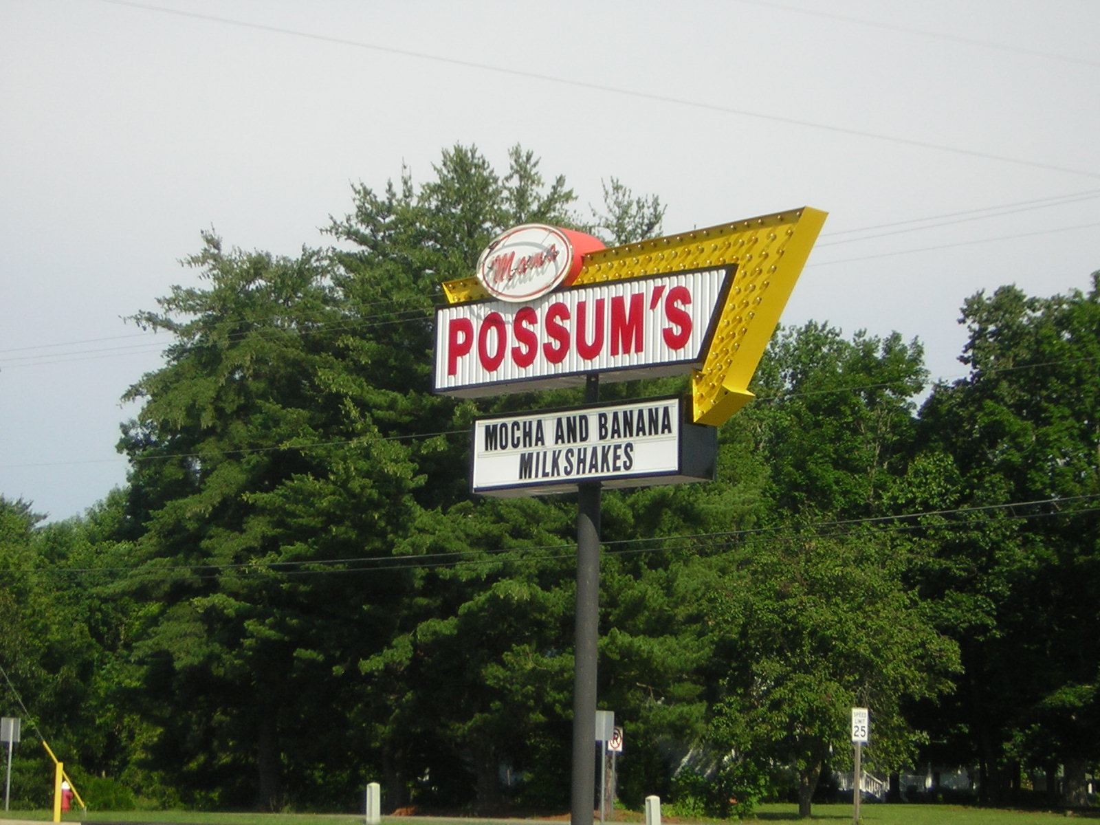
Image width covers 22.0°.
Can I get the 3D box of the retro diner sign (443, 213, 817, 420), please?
[{"bbox_3d":[0.606,-0.713,22.903,3.828,1.762,0.502,-6,-11,41],"label":"retro diner sign"}]

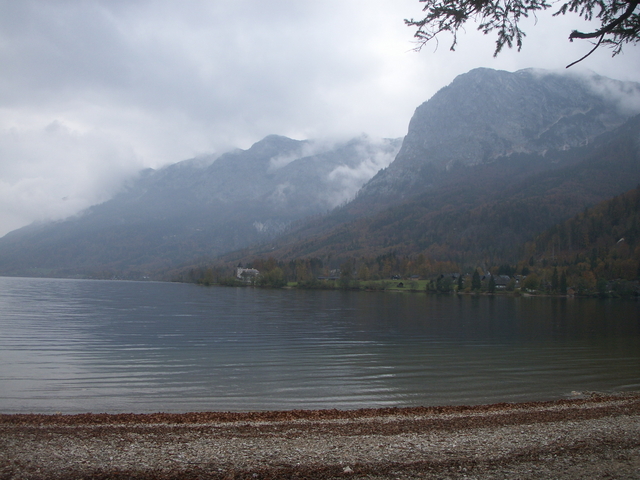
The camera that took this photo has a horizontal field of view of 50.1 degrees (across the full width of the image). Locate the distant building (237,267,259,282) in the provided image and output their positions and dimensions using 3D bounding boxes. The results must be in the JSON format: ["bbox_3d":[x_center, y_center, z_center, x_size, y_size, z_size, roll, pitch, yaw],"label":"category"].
[{"bbox_3d":[-76.305,35.995,720.000,23.000,17.500,15.000,2,-4,-6],"label":"distant building"}]

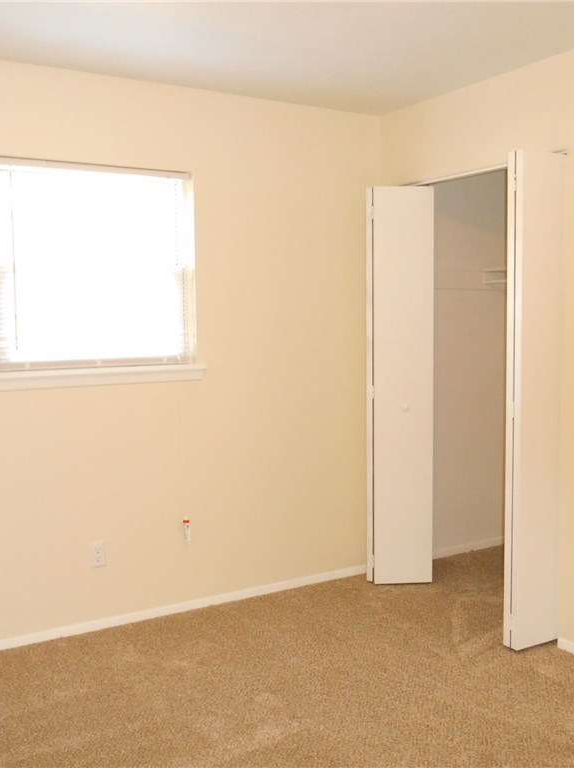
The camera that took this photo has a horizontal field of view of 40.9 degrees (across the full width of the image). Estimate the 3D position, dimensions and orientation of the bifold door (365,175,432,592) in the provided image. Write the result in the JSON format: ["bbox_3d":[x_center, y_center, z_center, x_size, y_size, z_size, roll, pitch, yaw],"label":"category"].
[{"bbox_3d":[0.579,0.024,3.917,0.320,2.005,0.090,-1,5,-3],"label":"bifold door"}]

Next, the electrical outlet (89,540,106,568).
[{"bbox_3d":[-0.842,0.763,3.430,0.073,0.116,0.015,-4,6,-31],"label":"electrical outlet"}]

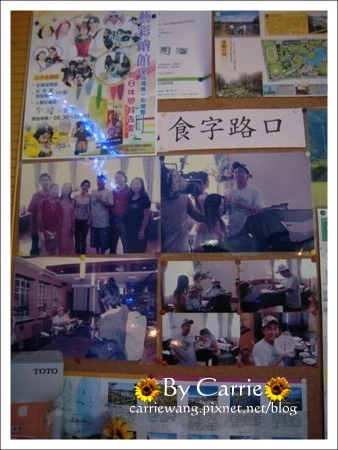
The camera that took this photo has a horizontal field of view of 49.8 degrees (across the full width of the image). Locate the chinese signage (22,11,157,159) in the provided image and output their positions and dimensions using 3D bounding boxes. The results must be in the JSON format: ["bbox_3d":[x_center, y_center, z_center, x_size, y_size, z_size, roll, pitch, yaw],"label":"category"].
[{"bbox_3d":[-0.172,-0.340,0.809,0.298,0.390,0.005,-1,-7,4],"label":"chinese signage"}]

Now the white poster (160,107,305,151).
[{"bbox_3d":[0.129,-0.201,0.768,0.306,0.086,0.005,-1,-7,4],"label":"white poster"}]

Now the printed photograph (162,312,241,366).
[{"bbox_3d":[0.063,0.226,0.721,0.153,0.103,0.005,-1,-7,4],"label":"printed photograph"}]

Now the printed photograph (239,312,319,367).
[{"bbox_3d":[0.214,0.223,0.710,0.153,0.103,0.005,-1,-7,4],"label":"printed photograph"}]

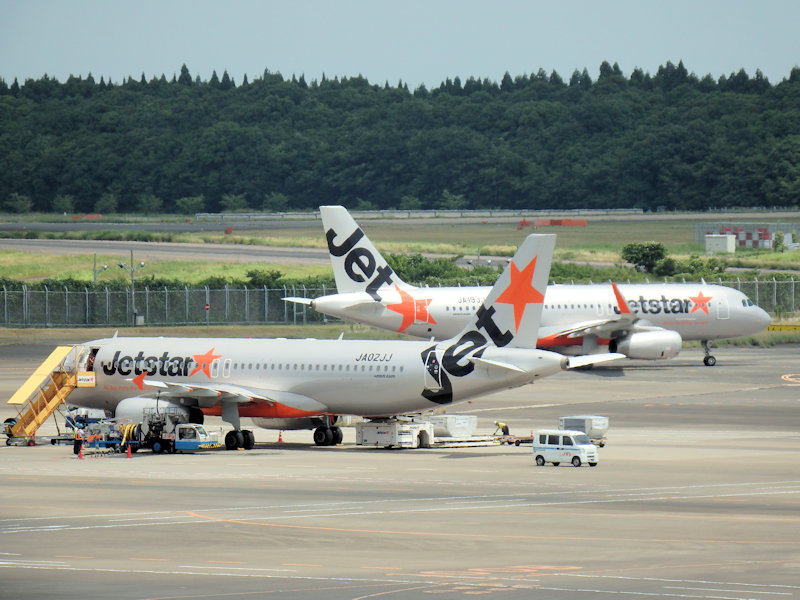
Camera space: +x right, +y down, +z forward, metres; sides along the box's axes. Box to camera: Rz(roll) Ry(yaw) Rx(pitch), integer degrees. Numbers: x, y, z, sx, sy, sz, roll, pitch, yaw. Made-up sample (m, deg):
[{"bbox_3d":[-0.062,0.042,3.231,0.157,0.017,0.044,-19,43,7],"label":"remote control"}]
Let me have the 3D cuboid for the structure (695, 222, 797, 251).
[{"bbox_3d":[45.368,-8.207,1138.000,12.800,3.600,8.000,0,1,0],"label":"structure"}]

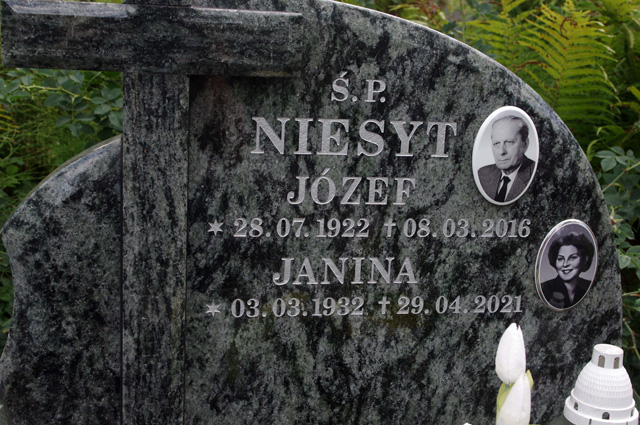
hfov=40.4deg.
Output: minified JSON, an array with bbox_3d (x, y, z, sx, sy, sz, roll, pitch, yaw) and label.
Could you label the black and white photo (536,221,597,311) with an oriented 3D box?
[{"bbox_3d":[0.319,0.069,1.115,0.086,0.120,0.010,0,13,-12],"label":"black and white photo"}]

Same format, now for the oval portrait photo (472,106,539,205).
[{"bbox_3d":[0.229,-0.068,1.063,0.086,0.120,0.010,0,13,-12],"label":"oval portrait photo"}]

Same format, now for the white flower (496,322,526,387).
[{"bbox_3d":[0.209,0.155,0.955,0.034,0.068,0.034,0,13,-12],"label":"white flower"}]

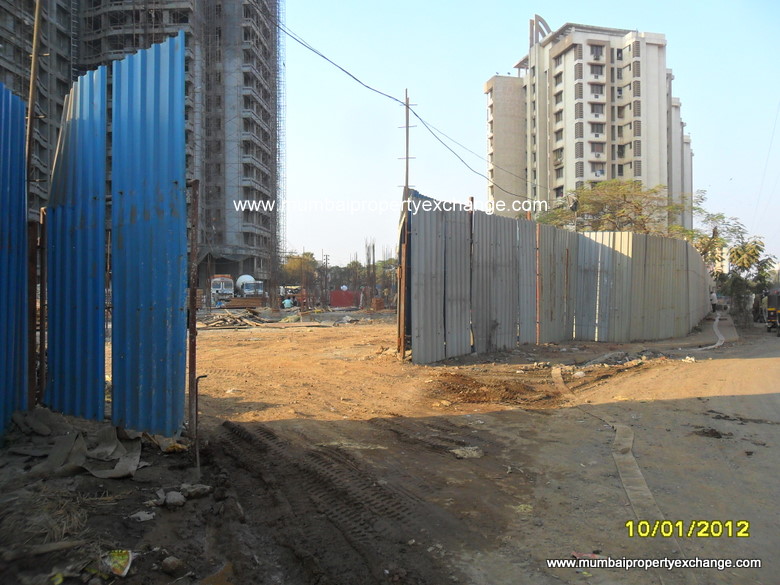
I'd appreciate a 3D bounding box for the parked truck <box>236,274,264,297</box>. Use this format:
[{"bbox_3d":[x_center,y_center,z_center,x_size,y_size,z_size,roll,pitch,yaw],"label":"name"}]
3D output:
[{"bbox_3d":[-18.200,-0.280,77.200,2.500,3.750,8.000,0,0,-25],"label":"parked truck"}]

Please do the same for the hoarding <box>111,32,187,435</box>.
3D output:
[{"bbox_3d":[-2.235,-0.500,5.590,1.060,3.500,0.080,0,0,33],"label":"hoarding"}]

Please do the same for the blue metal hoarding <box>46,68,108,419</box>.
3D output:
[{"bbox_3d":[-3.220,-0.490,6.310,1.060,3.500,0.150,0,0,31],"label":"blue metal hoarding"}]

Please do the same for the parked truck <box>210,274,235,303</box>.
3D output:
[{"bbox_3d":[-18.350,-0.050,66.700,2.450,3.350,7.500,0,0,-16],"label":"parked truck"}]

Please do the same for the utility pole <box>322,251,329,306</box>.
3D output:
[{"bbox_3d":[-8.730,-1.850,83.000,0.700,7.300,0.300,0,0,-6],"label":"utility pole"}]

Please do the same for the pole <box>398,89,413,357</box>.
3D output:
[{"bbox_3d":[0.360,-1.600,14.100,0.280,6.200,0.170,0,0,0],"label":"pole"}]

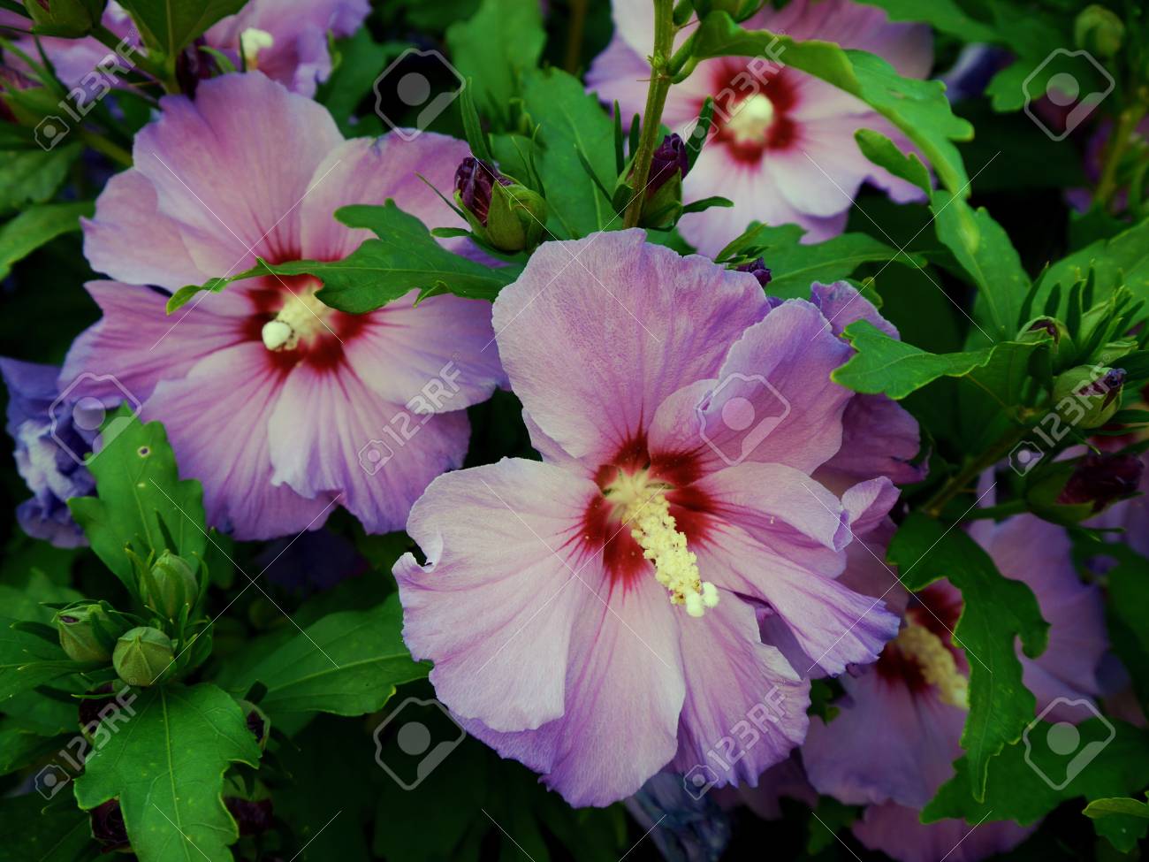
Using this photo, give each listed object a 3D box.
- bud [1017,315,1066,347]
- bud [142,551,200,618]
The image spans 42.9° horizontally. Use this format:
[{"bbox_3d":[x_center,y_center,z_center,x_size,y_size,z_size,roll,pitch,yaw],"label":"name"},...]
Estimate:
[{"bbox_3d":[0.111,-0.021,0.345,0.013,0.015,0.013,-9,57,15],"label":"bud"},{"bbox_3d":[-0.097,0.037,0.350,0.013,0.017,0.013,-3,25,1],"label":"bud"}]

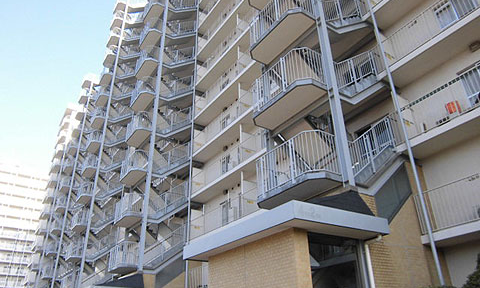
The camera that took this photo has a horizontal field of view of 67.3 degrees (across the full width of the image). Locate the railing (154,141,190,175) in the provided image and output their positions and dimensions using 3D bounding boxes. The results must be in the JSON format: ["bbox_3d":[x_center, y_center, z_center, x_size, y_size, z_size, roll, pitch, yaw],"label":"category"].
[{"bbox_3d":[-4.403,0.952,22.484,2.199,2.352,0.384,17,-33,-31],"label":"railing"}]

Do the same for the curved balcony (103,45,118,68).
[{"bbox_3d":[-14.403,-9.642,40.161,0.874,1.312,2.448,16,-33,-30],"label":"curved balcony"}]

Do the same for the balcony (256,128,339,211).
[{"bbox_3d":[1.409,0.773,9.452,0.874,1.312,2.448,16,-33,-30],"label":"balcony"}]

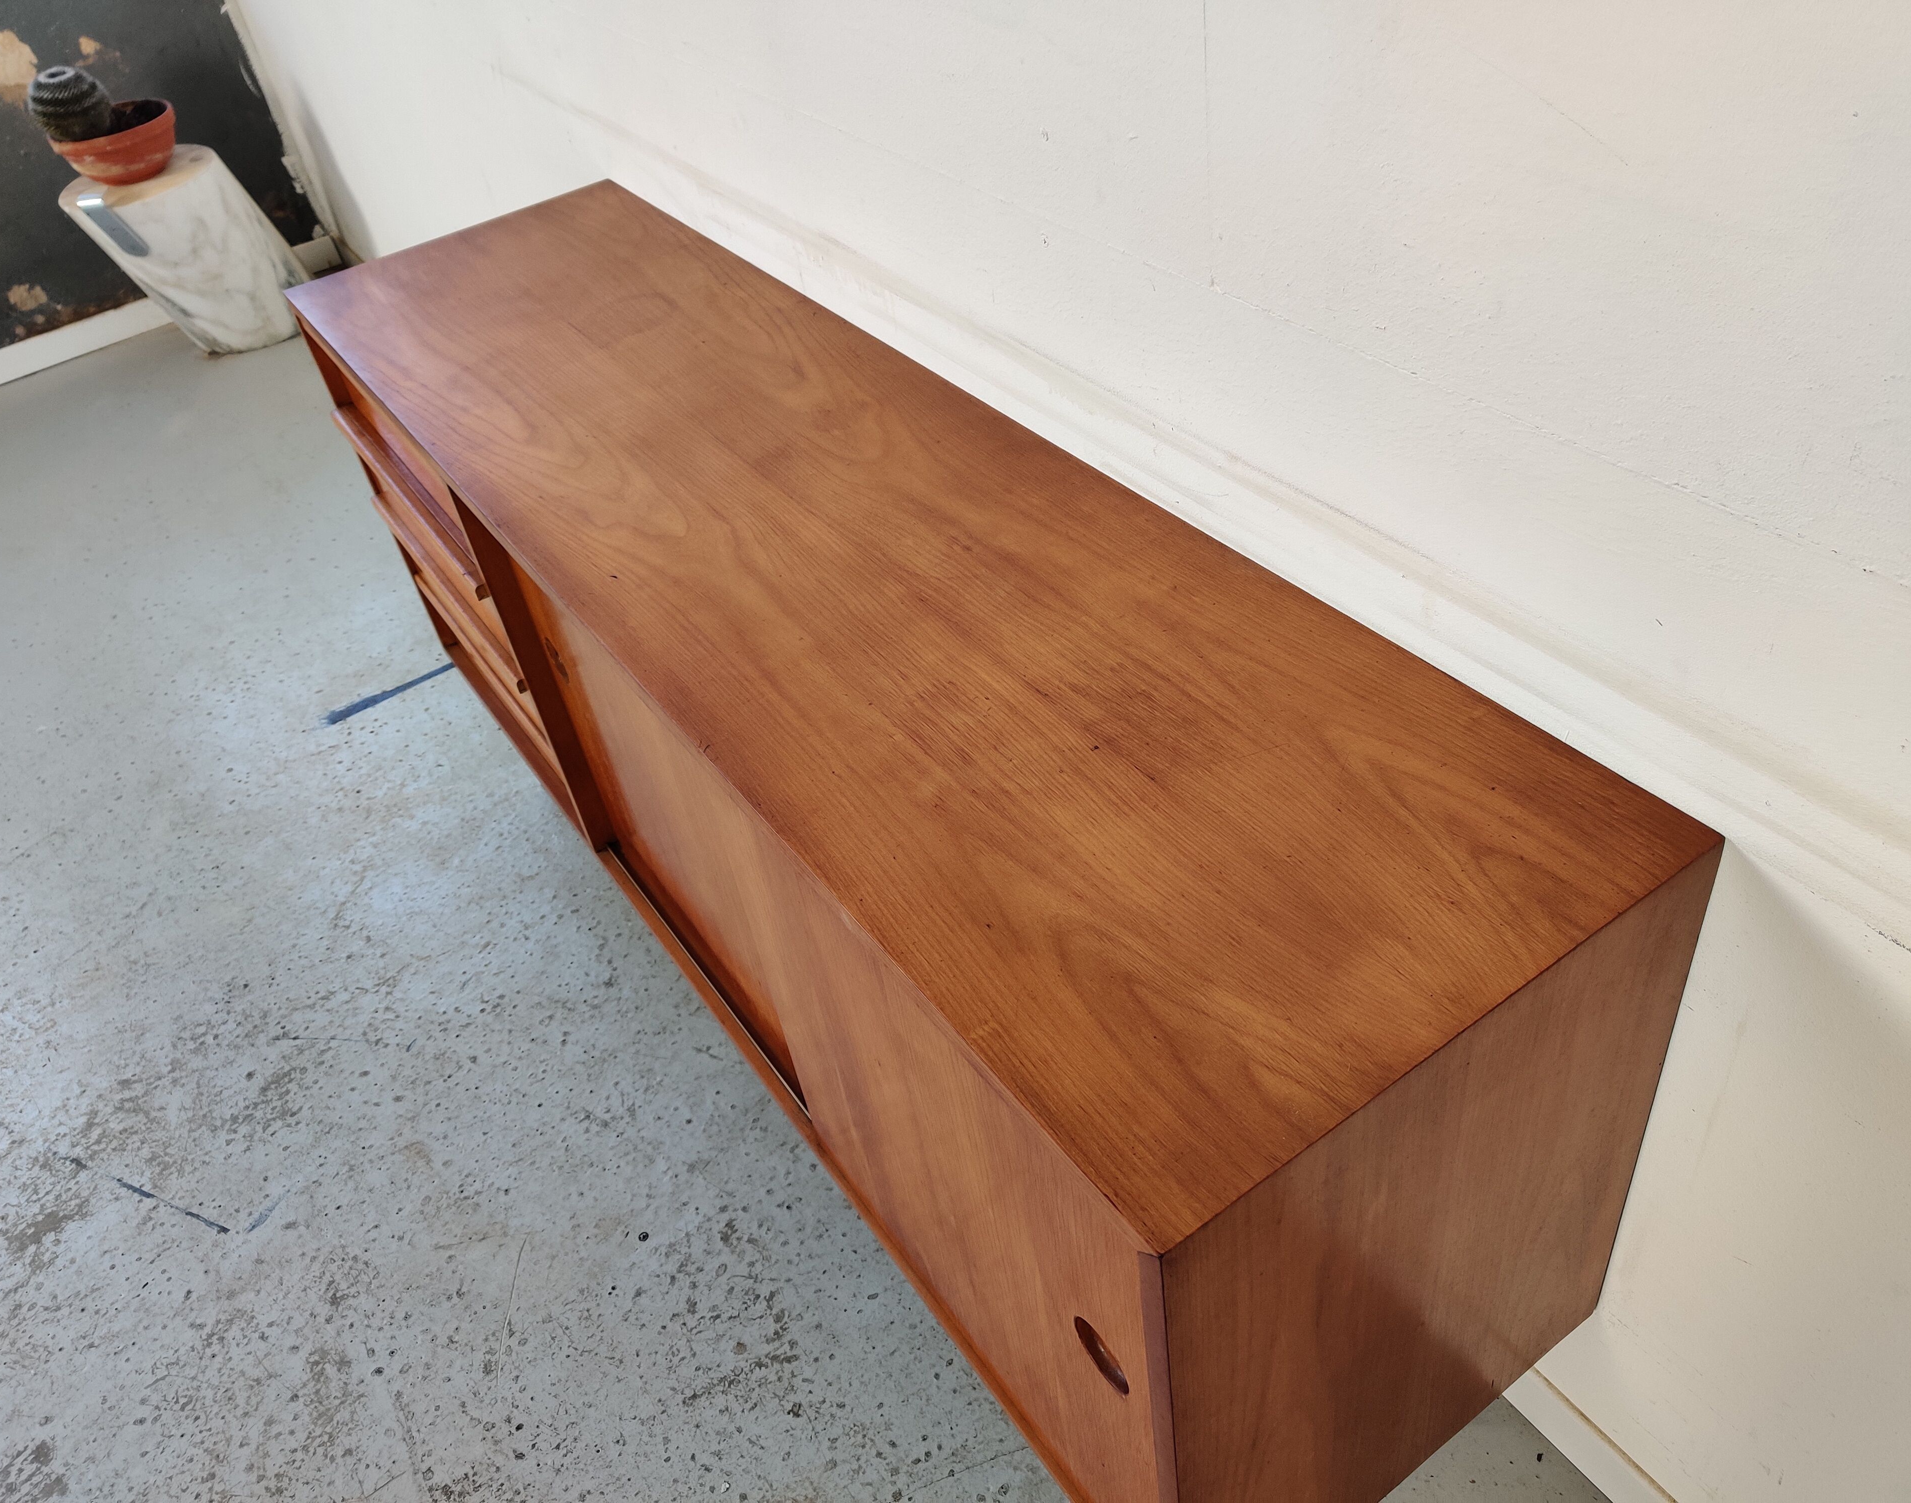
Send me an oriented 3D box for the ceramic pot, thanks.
[{"bbox_3d":[-1.843,-1.335,3.452,0.256,0.118,0.256,-29,44,-20],"label":"ceramic pot"}]

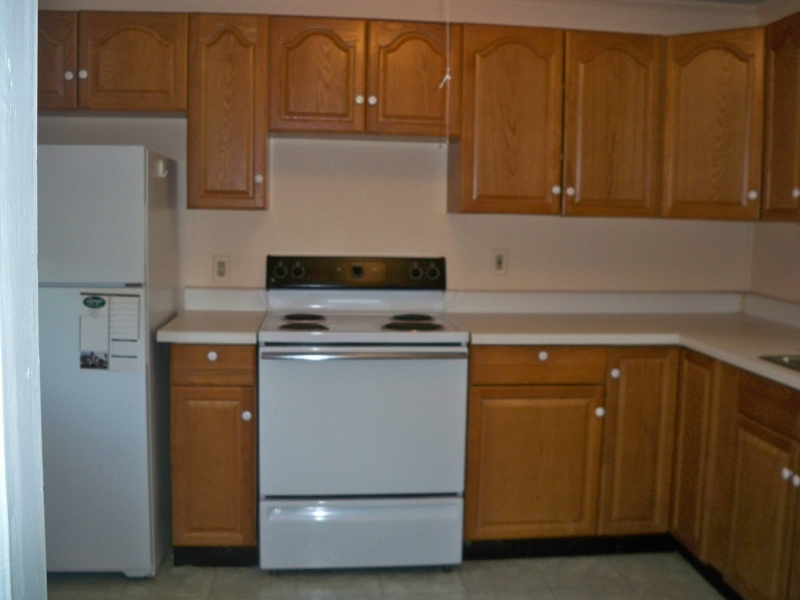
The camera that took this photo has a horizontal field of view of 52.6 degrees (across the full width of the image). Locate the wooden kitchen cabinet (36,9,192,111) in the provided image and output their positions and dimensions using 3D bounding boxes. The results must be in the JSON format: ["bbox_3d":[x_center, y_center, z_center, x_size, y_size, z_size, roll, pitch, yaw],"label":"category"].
[{"bbox_3d":[-1.224,-0.933,3.204,0.790,0.380,0.318,0,7,-6],"label":"wooden kitchen cabinet"}]

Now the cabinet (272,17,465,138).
[{"bbox_3d":[-0.146,-0.888,3.328,0.763,0.433,0.318,0,7,-6],"label":"cabinet"}]

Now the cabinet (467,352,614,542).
[{"bbox_3d":[0.489,0.509,3.411,0.529,0.766,0.620,0,7,-6],"label":"cabinet"}]

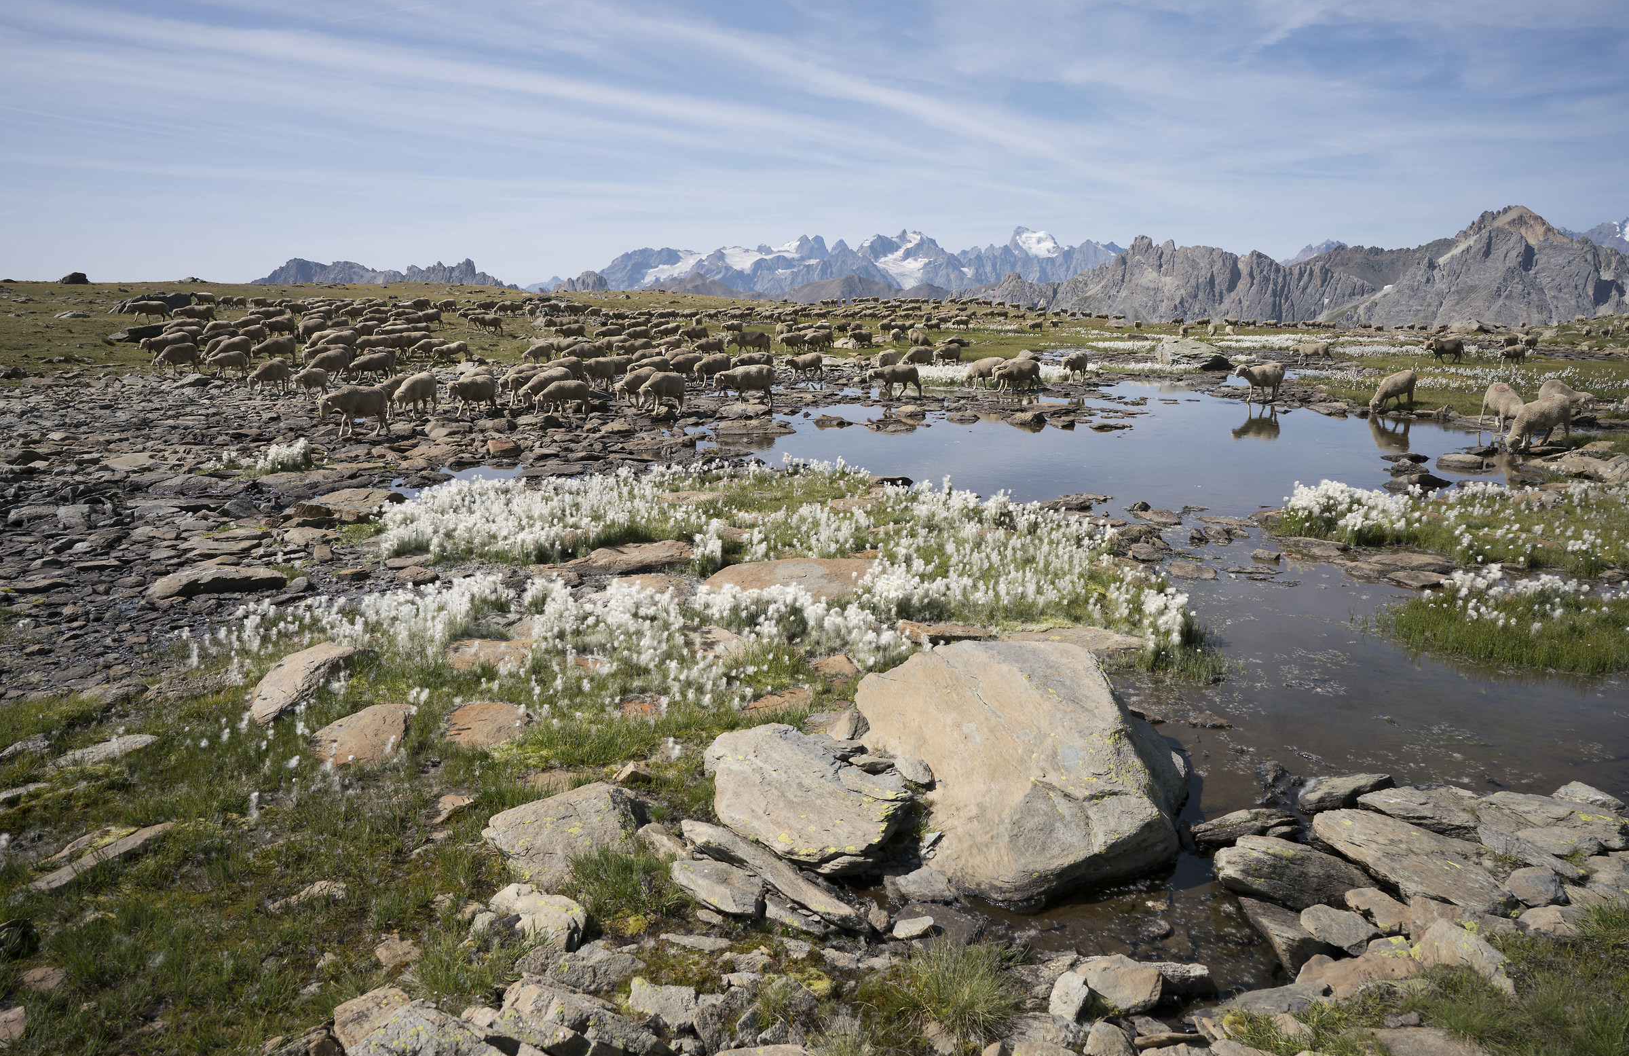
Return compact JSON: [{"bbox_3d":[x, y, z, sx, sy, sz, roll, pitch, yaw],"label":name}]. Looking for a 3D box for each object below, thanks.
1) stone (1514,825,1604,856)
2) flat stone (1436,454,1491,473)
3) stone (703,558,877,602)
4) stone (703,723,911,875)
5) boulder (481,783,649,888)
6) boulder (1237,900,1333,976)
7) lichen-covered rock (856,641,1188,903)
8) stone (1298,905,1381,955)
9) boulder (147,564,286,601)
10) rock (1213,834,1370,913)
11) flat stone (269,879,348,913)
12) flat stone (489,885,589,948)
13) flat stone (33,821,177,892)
[{"bbox_3d":[2.361,0.993,3.593,0.250,0.060,0.160,6,13,27],"label":"stone"},{"bbox_3d":[7.096,-0.711,12.377,0.480,0.160,0.420,0,11,0],"label":"flat stone"},{"bbox_3d":[-0.139,0.322,6.940,1.120,0.240,0.750,0,11,0],"label":"stone"},{"bbox_3d":[0.000,0.930,4.036,0.630,0.330,0.520,3,12,16],"label":"stone"},{"bbox_3d":[-0.741,0.905,3.363,0.463,0.214,0.341,-2,11,-12],"label":"boulder"},{"bbox_3d":[1.410,1.198,3.345,0.240,0.140,0.260,2,12,8],"label":"boulder"},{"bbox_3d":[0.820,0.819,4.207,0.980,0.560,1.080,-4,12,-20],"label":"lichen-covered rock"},{"bbox_3d":[1.434,1.096,3.094,0.230,0.090,0.140,8,14,34],"label":"stone"},{"bbox_3d":[-3.667,0.334,6.959,0.747,0.155,0.361,-4,12,-18],"label":"boulder"},{"bbox_3d":[1.446,1.040,3.420,0.450,0.145,0.235,4,12,22],"label":"rock"},{"bbox_3d":[-1.460,1.069,3.278,0.200,0.080,0.120,-7,13,-29],"label":"flat stone"},{"bbox_3d":[-0.729,1.025,2.992,0.250,0.130,0.180,2,11,10],"label":"flat stone"},{"bbox_3d":[-2.116,0.975,3.373,0.180,0.080,0.420,7,13,31],"label":"flat stone"}]

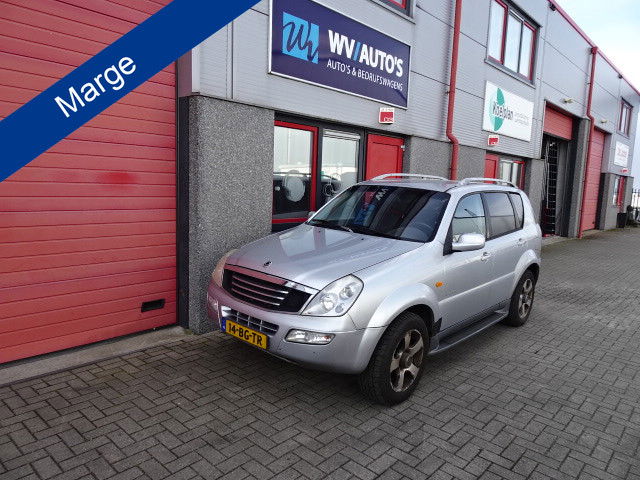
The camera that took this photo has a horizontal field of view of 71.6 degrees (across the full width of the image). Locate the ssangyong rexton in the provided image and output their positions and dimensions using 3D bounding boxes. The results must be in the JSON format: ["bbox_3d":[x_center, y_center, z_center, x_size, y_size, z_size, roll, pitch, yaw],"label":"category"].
[{"bbox_3d":[1.045,0.195,4.975,1.900,1.800,4.720,8,10,41],"label":"ssangyong rexton"}]

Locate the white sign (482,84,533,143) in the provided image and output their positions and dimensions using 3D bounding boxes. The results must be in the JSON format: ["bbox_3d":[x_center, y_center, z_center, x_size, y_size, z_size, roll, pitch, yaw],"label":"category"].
[{"bbox_3d":[4.513,-2.974,10.553,0.070,1.010,3.040,9,10,42],"label":"white sign"}]

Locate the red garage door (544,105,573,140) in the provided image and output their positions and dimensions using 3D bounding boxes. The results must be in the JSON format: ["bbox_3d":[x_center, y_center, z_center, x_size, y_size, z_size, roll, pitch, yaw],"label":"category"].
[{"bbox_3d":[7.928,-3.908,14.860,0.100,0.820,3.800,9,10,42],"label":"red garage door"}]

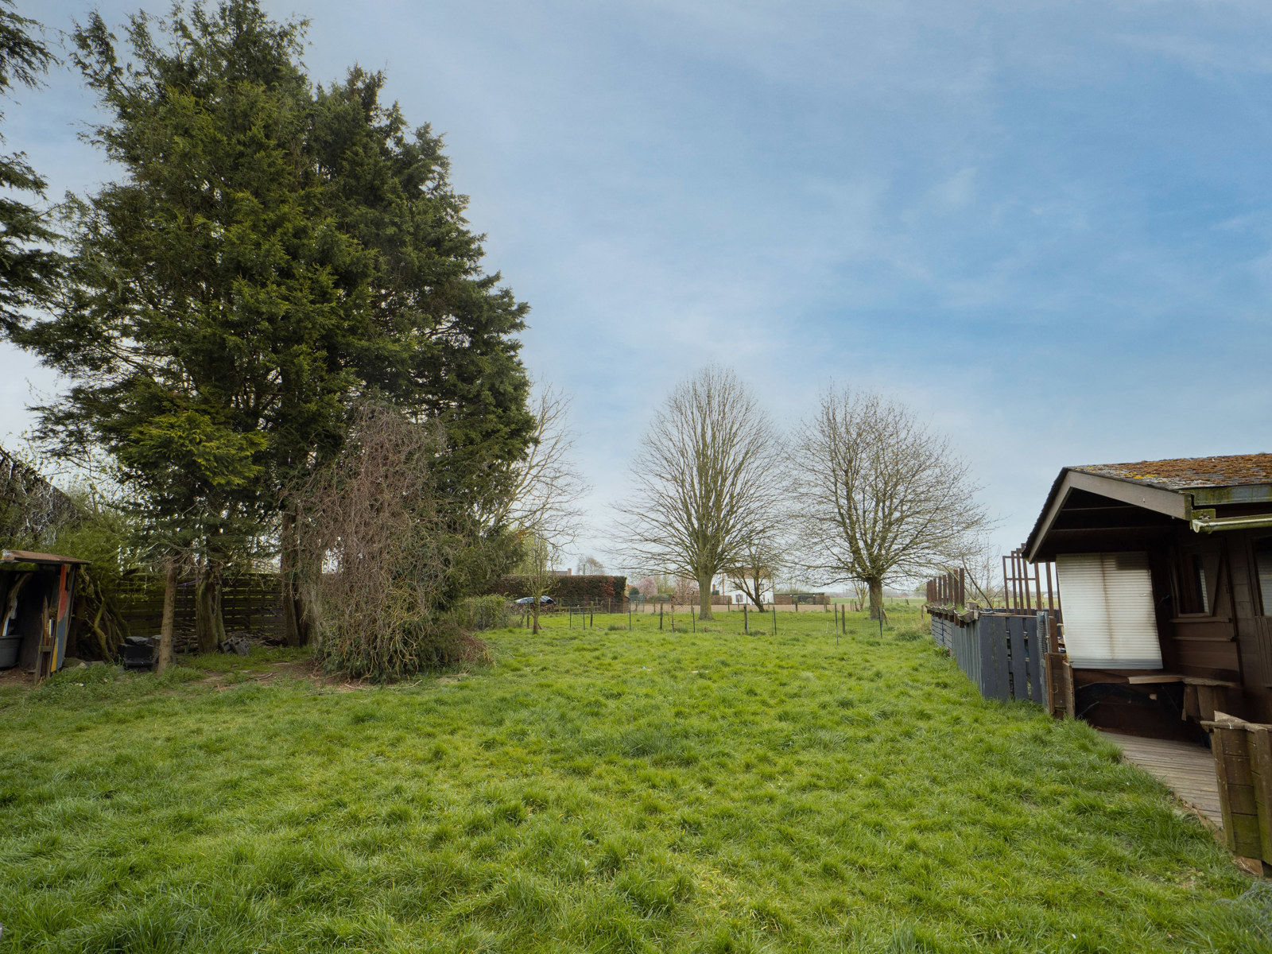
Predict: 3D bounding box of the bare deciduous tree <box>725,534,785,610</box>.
[{"bbox_3d":[9.275,7.453,45.917,4.660,5.980,4.850,0,-11,0],"label":"bare deciduous tree"}]

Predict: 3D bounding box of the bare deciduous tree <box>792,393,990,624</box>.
[{"bbox_3d":[14.737,1.293,33.857,11.560,13.570,11.210,0,-11,0],"label":"bare deciduous tree"}]

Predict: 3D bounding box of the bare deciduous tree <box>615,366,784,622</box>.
[{"bbox_3d":[3.676,0.646,33.981,9.940,14.890,9.640,0,-11,0],"label":"bare deciduous tree"}]

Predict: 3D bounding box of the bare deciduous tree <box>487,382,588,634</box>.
[{"bbox_3d":[-3.955,0.994,22.716,4.190,9.790,4.460,0,-11,0],"label":"bare deciduous tree"}]

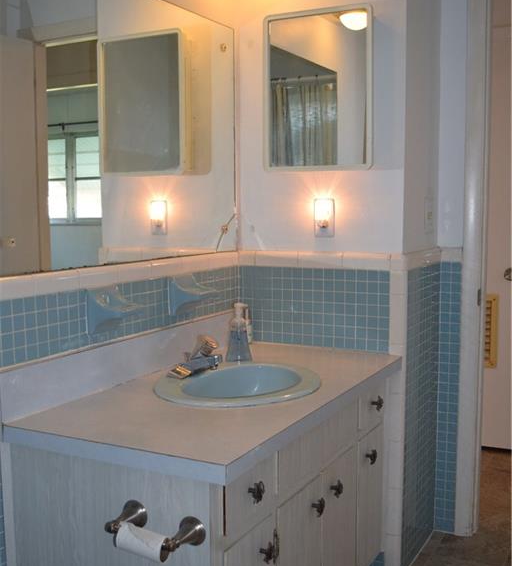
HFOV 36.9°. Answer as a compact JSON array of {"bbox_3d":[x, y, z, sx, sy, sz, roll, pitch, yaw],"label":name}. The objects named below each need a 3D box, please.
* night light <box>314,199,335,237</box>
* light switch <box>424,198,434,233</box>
[{"bbox_3d":[0.207,-0.204,2.430,0.069,0.119,0.050,3,7,27],"label":"night light"},{"bbox_3d":[0.585,-0.226,2.578,0.011,0.120,0.105,3,7,27],"label":"light switch"}]

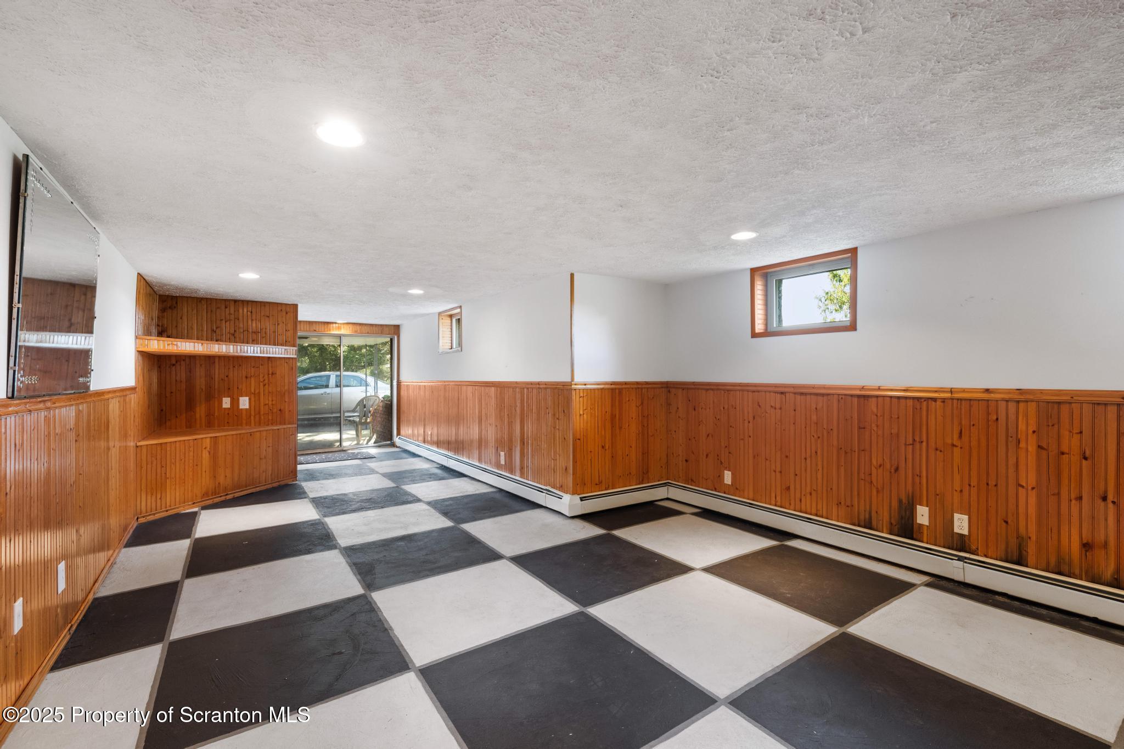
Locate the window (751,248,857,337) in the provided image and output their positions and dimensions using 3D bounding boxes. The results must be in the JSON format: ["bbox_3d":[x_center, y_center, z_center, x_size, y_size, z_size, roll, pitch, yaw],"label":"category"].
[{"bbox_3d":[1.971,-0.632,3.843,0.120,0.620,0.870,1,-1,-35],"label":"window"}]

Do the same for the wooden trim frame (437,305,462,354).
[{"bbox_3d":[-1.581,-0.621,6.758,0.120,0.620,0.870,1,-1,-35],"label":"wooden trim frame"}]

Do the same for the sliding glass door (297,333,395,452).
[{"bbox_3d":[-3.822,0.302,8.148,1.790,2.020,0.110,1,-1,-35],"label":"sliding glass door"}]

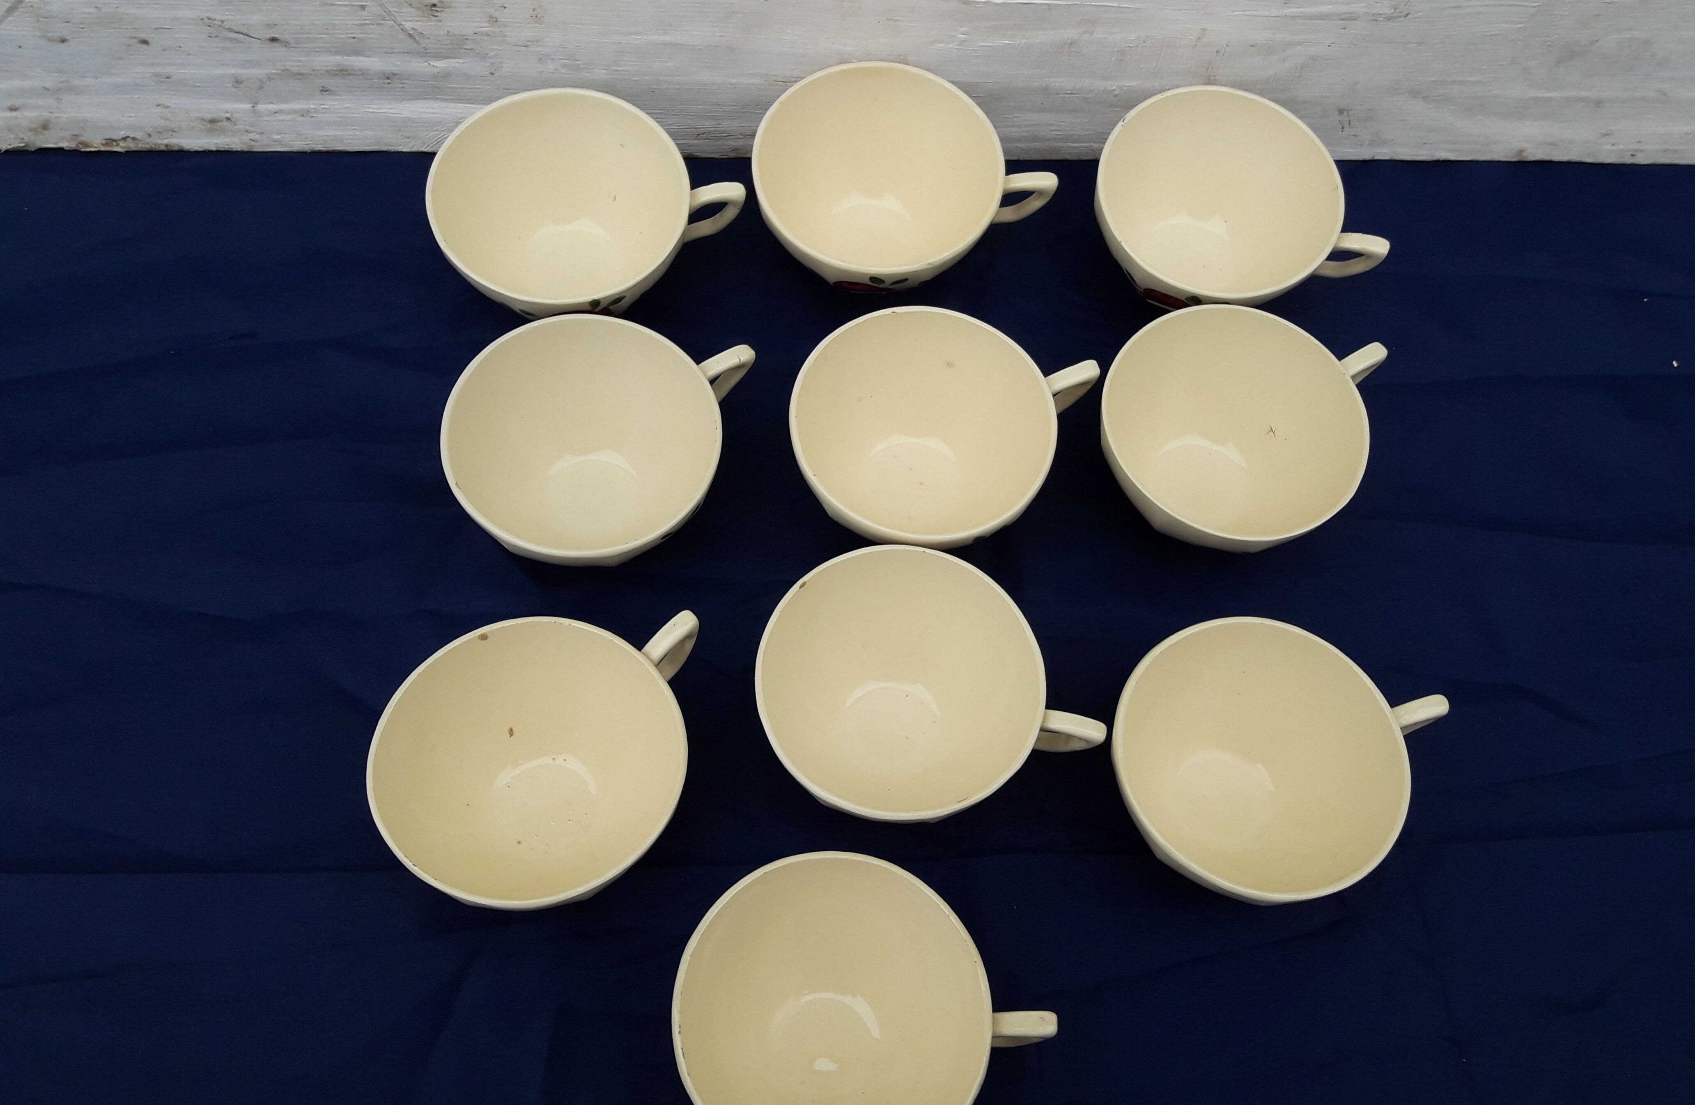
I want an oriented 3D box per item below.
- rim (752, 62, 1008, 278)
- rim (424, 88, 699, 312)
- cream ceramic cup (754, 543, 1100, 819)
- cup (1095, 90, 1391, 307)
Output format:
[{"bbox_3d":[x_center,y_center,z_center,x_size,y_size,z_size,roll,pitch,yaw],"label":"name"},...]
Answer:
[{"bbox_3d":[0.011,-0.146,0.566,0.100,0.048,0.100,0,68,-3],"label":"rim"},{"bbox_3d":[-0.112,-0.127,0.551,0.100,0.056,0.100,-8,68,-7],"label":"rim"},{"bbox_3d":[0.028,0.056,0.496,0.122,0.054,0.100,12,68,2],"label":"cream ceramic cup"},{"bbox_3d":[0.157,-0.129,0.571,0.120,0.062,0.099,14,67,3],"label":"cup"}]

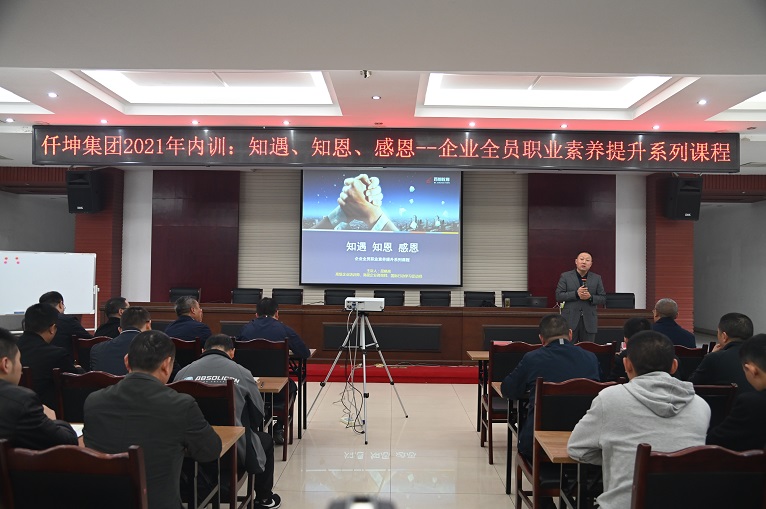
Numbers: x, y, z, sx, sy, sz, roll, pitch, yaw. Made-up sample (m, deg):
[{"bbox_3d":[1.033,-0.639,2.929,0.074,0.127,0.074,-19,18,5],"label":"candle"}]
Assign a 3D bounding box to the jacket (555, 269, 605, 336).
[{"bbox_3d":[2.323,0.555,7.000,0.610,0.770,0.340,0,-2,16],"label":"jacket"}]

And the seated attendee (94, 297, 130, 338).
[{"bbox_3d":[-2.291,1.008,5.153,0.520,1.250,0.720,0,-2,11],"label":"seated attendee"}]

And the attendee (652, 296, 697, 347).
[{"bbox_3d":[2.284,1.016,4.884,0.520,1.290,0.740,1,-2,-2],"label":"attendee"}]

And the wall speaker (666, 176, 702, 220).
[{"bbox_3d":[5.150,-0.952,10.238,0.430,0.710,0.390,1,8,-9],"label":"wall speaker"}]

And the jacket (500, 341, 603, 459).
[{"bbox_3d":[1.001,0.825,3.460,0.560,0.680,0.620,1,-2,1],"label":"jacket"}]

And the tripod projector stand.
[{"bbox_3d":[-0.272,1.104,5.739,1.060,1.140,1.000,1,-2,1],"label":"tripod projector stand"}]

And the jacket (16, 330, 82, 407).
[{"bbox_3d":[-2.077,0.787,3.593,0.520,0.660,0.580,0,-2,4],"label":"jacket"}]

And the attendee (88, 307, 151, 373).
[{"bbox_3d":[-1.487,0.955,3.658,0.540,1.260,0.720,0,-2,4],"label":"attendee"}]

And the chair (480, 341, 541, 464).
[{"bbox_3d":[1.041,1.164,4.810,0.450,0.965,0.530,1,-2,1],"label":"chair"}]

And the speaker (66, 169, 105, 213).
[{"bbox_3d":[-5.190,-1.093,10.418,0.430,0.710,0.390,0,8,5],"label":"speaker"}]

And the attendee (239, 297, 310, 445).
[{"bbox_3d":[-0.942,1.000,5.139,0.600,1.270,0.720,1,-2,3],"label":"attendee"}]

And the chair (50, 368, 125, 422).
[{"bbox_3d":[-1.481,1.090,3.266,0.460,0.970,0.520,1,-2,1],"label":"chair"}]

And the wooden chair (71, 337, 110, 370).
[{"bbox_3d":[-2.235,1.141,4.937,0.460,0.970,0.520,1,-2,1],"label":"wooden chair"}]

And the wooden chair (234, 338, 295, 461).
[{"bbox_3d":[-0.965,1.155,4.957,0.460,0.970,0.520,1,-2,1],"label":"wooden chair"}]

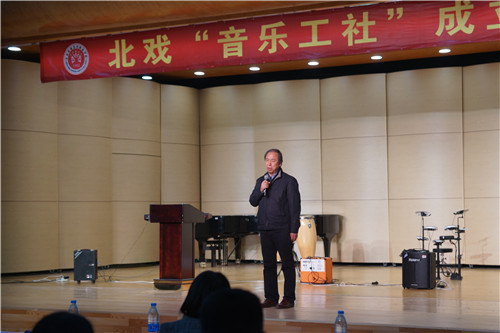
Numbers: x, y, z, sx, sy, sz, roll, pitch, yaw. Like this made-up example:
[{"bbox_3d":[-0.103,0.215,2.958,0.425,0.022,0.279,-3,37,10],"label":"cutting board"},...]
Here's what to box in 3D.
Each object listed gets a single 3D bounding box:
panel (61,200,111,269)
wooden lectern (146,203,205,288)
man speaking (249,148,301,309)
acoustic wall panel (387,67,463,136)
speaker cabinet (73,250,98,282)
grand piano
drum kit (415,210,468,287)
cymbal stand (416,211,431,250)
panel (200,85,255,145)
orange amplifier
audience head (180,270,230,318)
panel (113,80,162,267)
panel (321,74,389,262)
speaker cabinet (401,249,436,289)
[{"bbox_3d":[-2.959,1.239,17.630,0.120,1.206,1.440,-2,-3,33],"label":"panel"},{"bbox_3d":[-1.022,1.108,13.575,0.540,1.160,0.530,-2,-3,31],"label":"wooden lectern"},{"bbox_3d":[0.270,0.680,10.796,0.520,1.745,0.370,-2,-3,33],"label":"man speaking"},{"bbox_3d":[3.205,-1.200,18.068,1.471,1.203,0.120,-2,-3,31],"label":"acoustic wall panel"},{"bbox_3d":[-2.449,1.488,14.482,0.305,0.505,0.270,0,-3,-3],"label":"speaker cabinet"},{"bbox_3d":[0.356,1.431,18.580,2.420,0.990,1.520,-2,-3,30],"label":"grand piano"},{"bbox_3d":[2.902,1.185,14.650,0.820,1.080,0.800,-1,-3,14],"label":"drum kit"},{"bbox_3d":[2.647,1.204,14.800,0.250,1.060,0.260,-1,-3,14],"label":"cymbal stand"},{"bbox_3d":[-0.477,-1.055,19.941,1.330,1.161,0.120,-2,-3,31],"label":"panel"},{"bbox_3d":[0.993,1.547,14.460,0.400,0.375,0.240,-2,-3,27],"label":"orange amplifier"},{"bbox_3d":[-0.223,0.638,4.850,0.225,0.240,0.245,-2,-3,28],"label":"audience head"},{"bbox_3d":[-2.178,0.109,18.829,0.130,3.558,1.380,-2,-3,35],"label":"panel"},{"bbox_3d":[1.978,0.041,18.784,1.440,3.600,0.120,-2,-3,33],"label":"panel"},{"bbox_3d":[2.292,1.391,13.183,0.380,0.505,0.340,-2,-3,24],"label":"speaker cabinet"}]

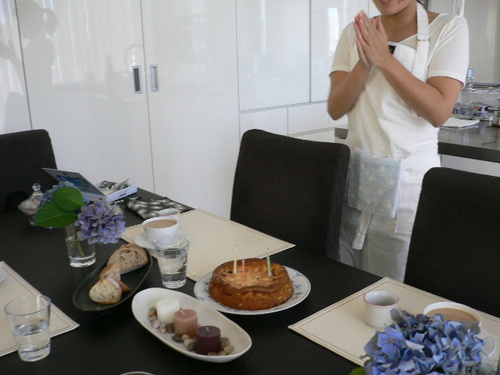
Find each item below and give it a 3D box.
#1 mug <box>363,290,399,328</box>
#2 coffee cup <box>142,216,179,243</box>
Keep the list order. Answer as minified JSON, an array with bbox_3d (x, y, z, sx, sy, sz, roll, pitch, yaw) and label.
[{"bbox_3d":[0.258,0.239,0.993,0.067,0.048,0.067,-1,15,0],"label":"mug"},{"bbox_3d":[-0.247,0.127,1.404,0.100,0.062,0.100,-1,15,0],"label":"coffee cup"}]

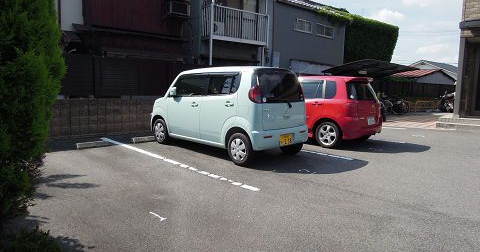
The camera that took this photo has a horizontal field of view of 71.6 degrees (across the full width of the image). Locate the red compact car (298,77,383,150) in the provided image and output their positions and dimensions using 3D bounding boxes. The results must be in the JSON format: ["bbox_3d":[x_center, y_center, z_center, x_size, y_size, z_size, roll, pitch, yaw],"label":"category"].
[{"bbox_3d":[1.559,-0.454,8.577,1.680,1.535,3.925,-4,8,-43],"label":"red compact car"}]

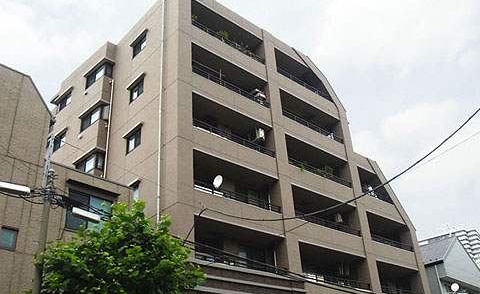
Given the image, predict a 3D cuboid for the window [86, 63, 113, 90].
[{"bbox_3d":[-8.317,-4.016,24.506,0.454,0.917,2.220,21,-37,-38],"label":"window"}]

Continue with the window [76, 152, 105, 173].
[{"bbox_3d":[-7.874,1.107,21.687,0.454,0.965,2.268,21,-37,-38],"label":"window"}]

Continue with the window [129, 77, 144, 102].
[{"bbox_3d":[-5.330,-2.947,21.469,0.180,0.930,1.370,21,-37,-38],"label":"window"}]

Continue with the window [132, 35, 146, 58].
[{"bbox_3d":[-5.524,-5.573,22.875,0.180,0.900,1.400,21,-37,-38],"label":"window"}]

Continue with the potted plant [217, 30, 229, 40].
[{"bbox_3d":[-0.996,-6.007,22.290,0.500,0.500,0.450,21,-37,-38],"label":"potted plant"}]

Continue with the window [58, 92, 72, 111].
[{"bbox_3d":[-11.144,-2.901,26.631,0.169,0.752,1.786,21,-37,-38],"label":"window"}]

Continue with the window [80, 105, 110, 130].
[{"bbox_3d":[-8.107,-1.503,23.133,0.454,0.965,2.219,21,-37,-38],"label":"window"}]

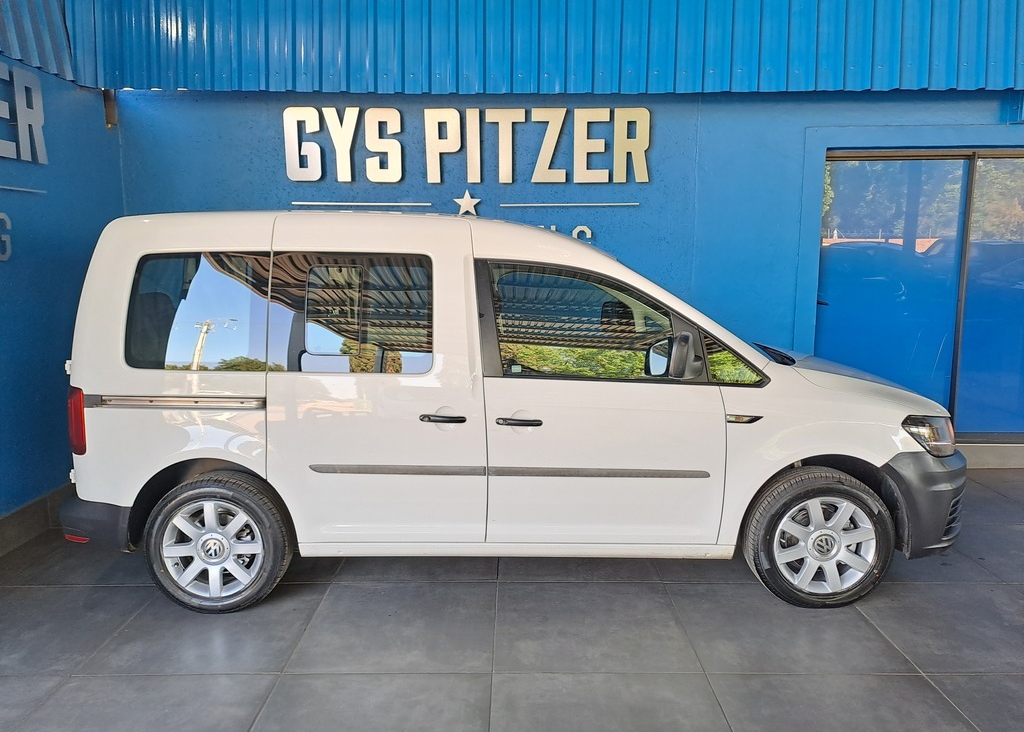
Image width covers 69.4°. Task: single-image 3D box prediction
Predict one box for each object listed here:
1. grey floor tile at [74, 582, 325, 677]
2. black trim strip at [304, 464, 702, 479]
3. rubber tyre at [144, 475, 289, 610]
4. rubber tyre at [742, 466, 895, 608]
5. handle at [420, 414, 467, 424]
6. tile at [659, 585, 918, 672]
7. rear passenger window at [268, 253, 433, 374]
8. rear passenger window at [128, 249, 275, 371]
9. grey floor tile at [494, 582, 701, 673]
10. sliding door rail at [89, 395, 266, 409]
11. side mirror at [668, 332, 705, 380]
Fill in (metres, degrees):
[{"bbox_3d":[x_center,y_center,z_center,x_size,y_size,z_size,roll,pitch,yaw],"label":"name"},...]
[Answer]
[{"bbox_3d":[-1.270,1.119,3.192,0.800,0.010,0.800,0,8,1],"label":"grey floor tile"},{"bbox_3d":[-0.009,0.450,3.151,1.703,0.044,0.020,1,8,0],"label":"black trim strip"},{"bbox_3d":[-1.313,0.789,3.329,0.632,0.630,0.205,0,8,0],"label":"rubber tyre"},{"bbox_3d":[1.373,0.766,3.342,0.620,0.620,0.205,0,8,0],"label":"rubber tyre"},{"bbox_3d":[-0.291,0.225,3.130,0.199,0.036,0.050,1,5,0],"label":"handle"},{"bbox_3d":[1.138,1.107,3.175,0.800,0.010,0.800,0,8,1],"label":"tile"},{"bbox_3d":[-0.686,-0.223,3.133,0.700,0.520,0.040,0,0,0],"label":"rear passenger window"},{"bbox_3d":[-1.338,-0.234,3.158,0.610,0.505,0.030,0,-4,0],"label":"rear passenger window"},{"bbox_3d":[0.337,1.116,3.211,0.800,0.010,0.795,0,8,1],"label":"grey floor tile"},{"bbox_3d":[-1.432,0.156,3.157,0.765,0.050,0.035,1,8,0],"label":"sliding door rail"},{"bbox_3d":[0.718,-0.039,3.047,0.130,0.205,0.210,0,8,0],"label":"side mirror"}]

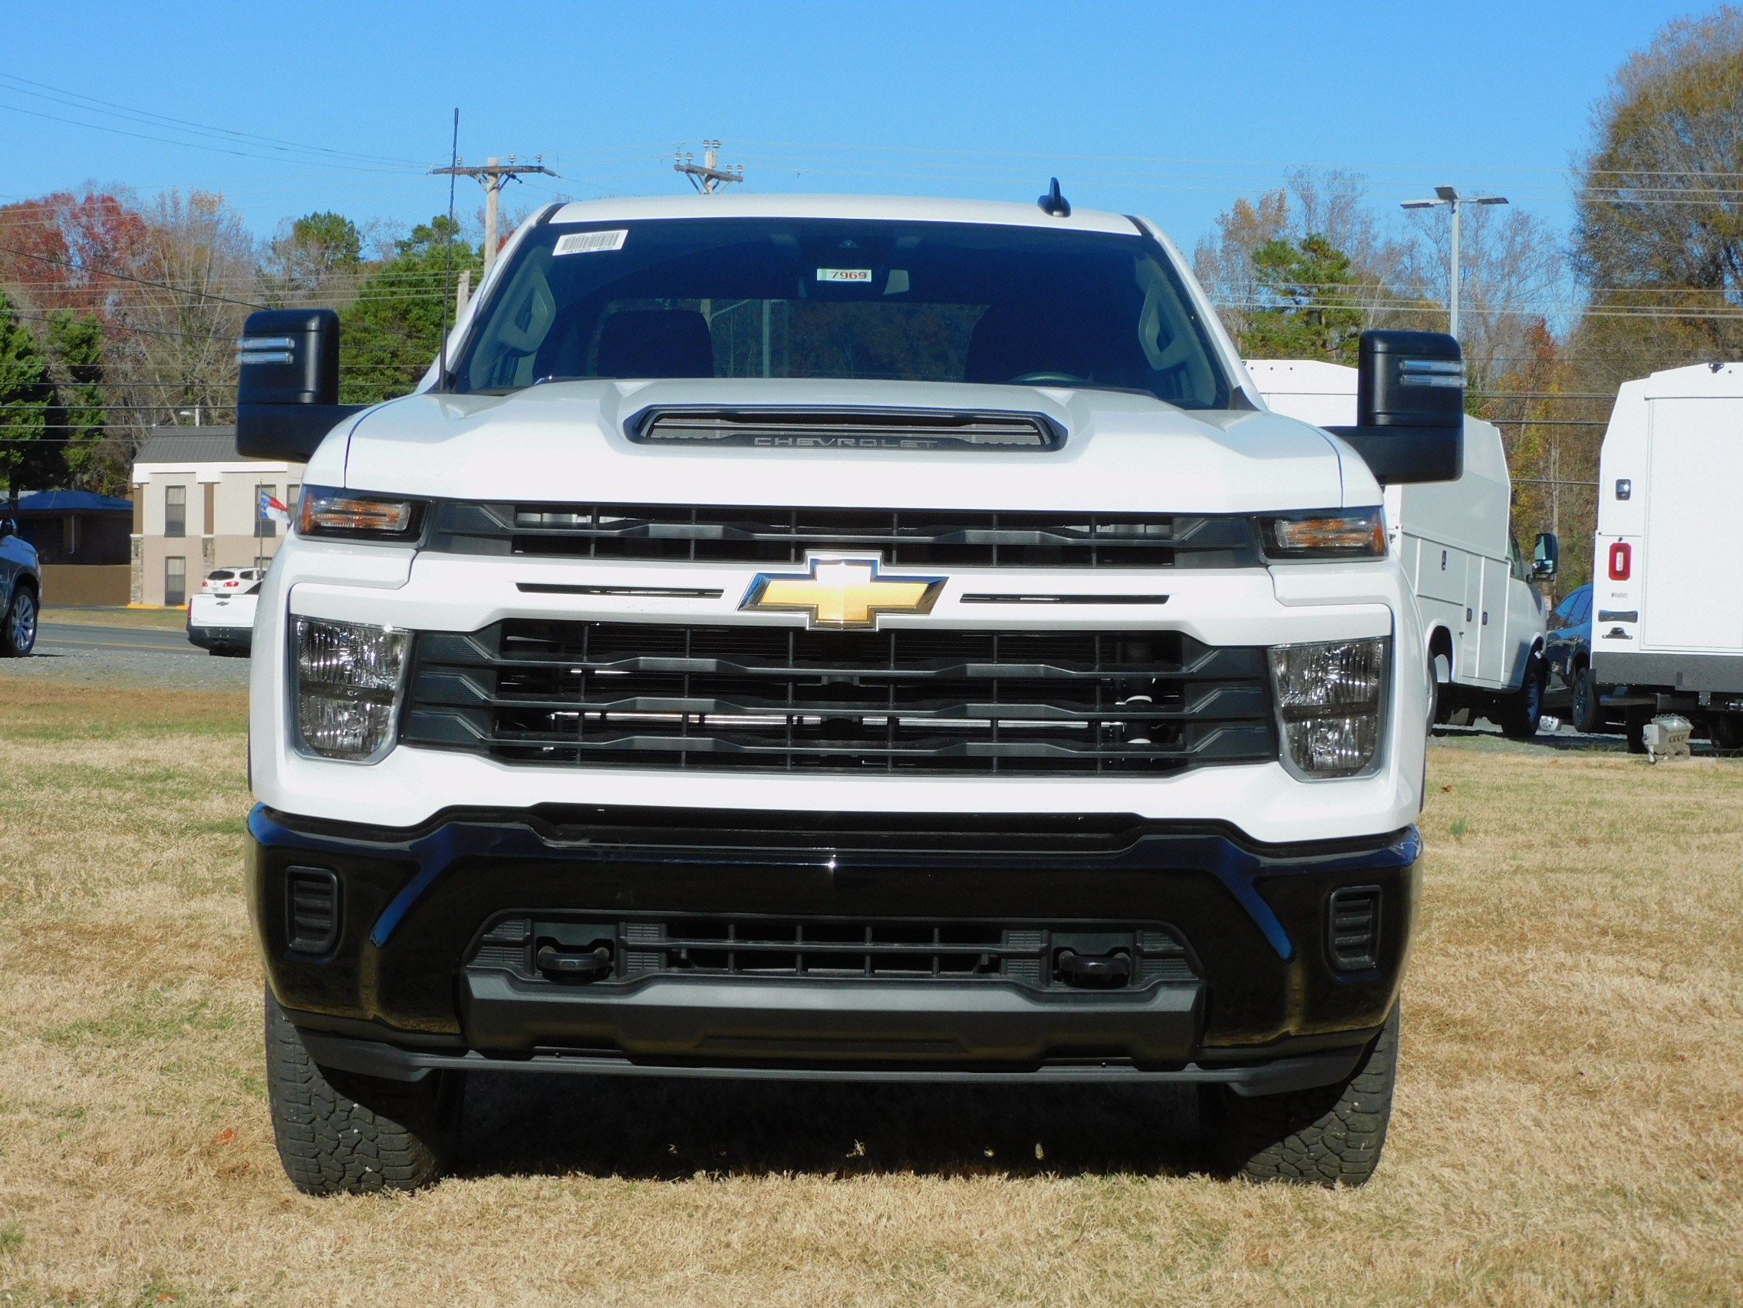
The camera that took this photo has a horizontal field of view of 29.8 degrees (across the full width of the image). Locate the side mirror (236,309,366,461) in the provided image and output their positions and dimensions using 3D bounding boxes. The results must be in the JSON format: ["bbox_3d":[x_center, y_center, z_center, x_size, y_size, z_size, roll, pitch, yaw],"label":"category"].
[{"bbox_3d":[-1.190,-0.566,6.920,0.310,0.315,0.200,1,2,0],"label":"side mirror"}]

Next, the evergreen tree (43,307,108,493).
[{"bbox_3d":[-34.533,-8.774,142.000,2.900,12.200,2.900,1,2,0],"label":"evergreen tree"}]

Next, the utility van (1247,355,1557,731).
[{"bbox_3d":[4.070,-0.800,27.500,2.150,2.760,5.650,2,-1,23],"label":"utility van"}]

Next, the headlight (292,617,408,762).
[{"bbox_3d":[-0.864,0.059,5.420,0.185,0.240,0.160,1,2,7],"label":"headlight"}]

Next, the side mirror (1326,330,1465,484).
[{"bbox_3d":[1.100,-0.525,6.970,0.340,0.327,0.200,1,2,-1],"label":"side mirror"}]

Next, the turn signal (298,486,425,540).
[{"bbox_3d":[-0.845,-0.232,5.420,0.210,0.085,0.200,1,2,0],"label":"turn signal"}]

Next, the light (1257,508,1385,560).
[{"bbox_3d":[0.748,-0.198,5.420,0.210,0.085,0.200,1,2,0],"label":"light"}]

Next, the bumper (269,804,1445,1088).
[{"bbox_3d":[-0.059,0.487,5.380,2.020,0.450,0.500,1,2,0],"label":"bumper"}]

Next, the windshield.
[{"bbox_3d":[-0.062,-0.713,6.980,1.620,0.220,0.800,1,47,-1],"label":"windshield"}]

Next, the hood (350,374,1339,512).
[{"bbox_3d":[-0.048,-0.388,5.920,1.700,0.260,1.420,1,2,0],"label":"hood"}]

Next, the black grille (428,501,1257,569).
[{"bbox_3d":[-0.048,-0.194,5.310,1.360,0.093,0.150,1,2,-1],"label":"black grille"}]

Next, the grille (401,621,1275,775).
[{"bbox_3d":[-0.053,0.072,5.220,1.390,0.235,0.150,1,2,0],"label":"grille"}]

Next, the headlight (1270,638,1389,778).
[{"bbox_3d":[0.752,0.091,5.380,0.200,0.230,0.200,1,2,0],"label":"headlight"}]

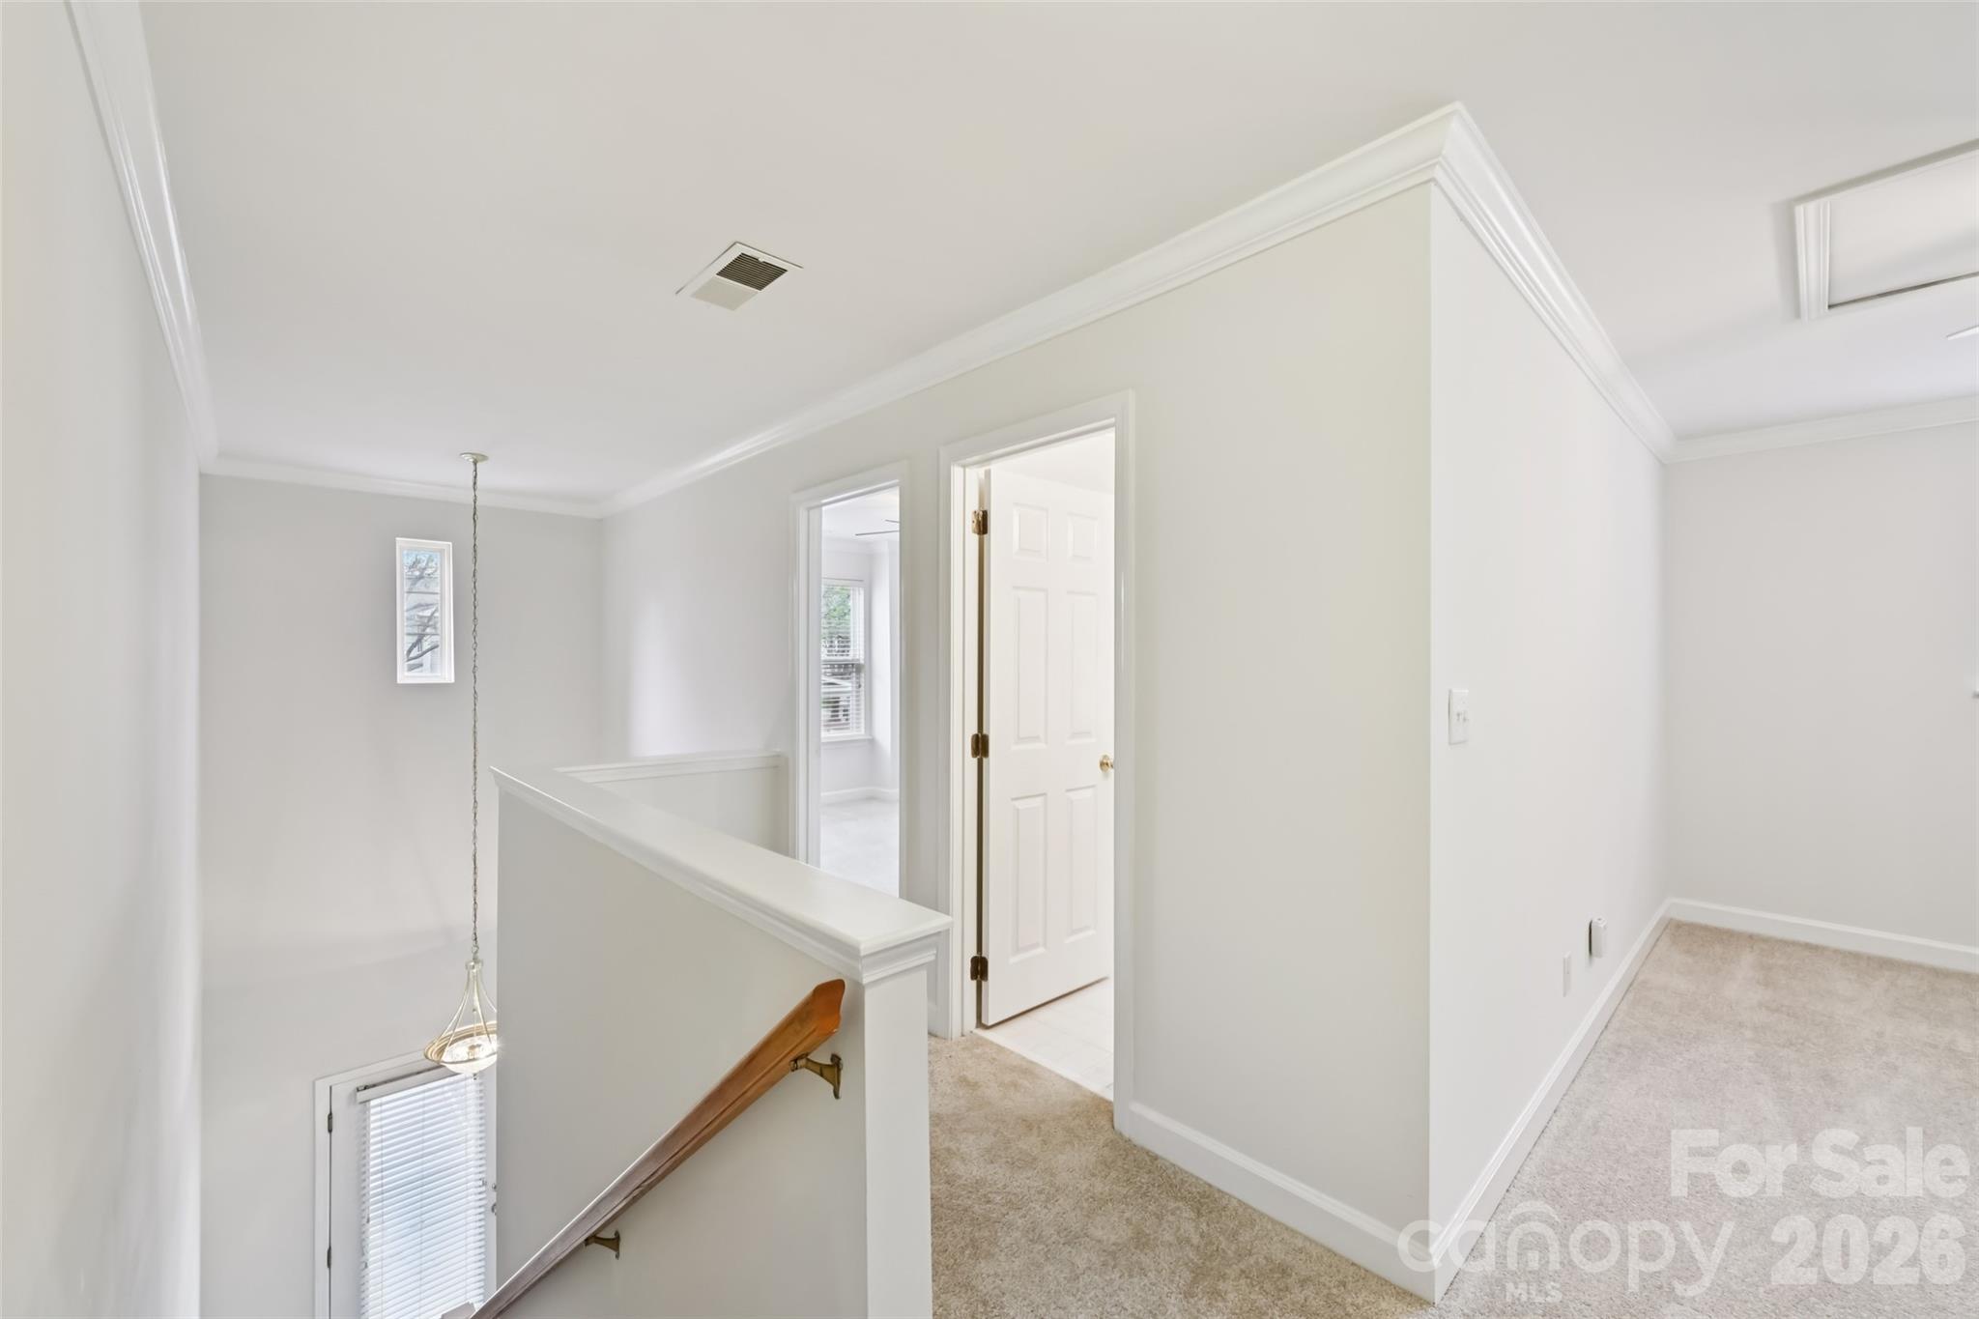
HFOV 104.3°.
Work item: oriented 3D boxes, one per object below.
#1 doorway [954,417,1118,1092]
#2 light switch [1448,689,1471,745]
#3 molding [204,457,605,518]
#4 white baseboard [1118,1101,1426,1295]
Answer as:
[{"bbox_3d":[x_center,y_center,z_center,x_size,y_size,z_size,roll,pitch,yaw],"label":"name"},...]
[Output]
[{"bbox_3d":[0.157,0.330,2.480,0.130,2.030,0.715,0,0,-44],"label":"doorway"},{"bbox_3d":[1.057,0.128,1.728,0.120,0.118,0.014,0,0,-43],"label":"light switch"},{"bbox_3d":[-3.414,-1.025,4.688,1.949,0.095,0.080,0,0,-43],"label":"molding"},{"bbox_3d":[0.666,1.287,1.869,0.016,0.112,0.762,0,0,-44],"label":"white baseboard"}]

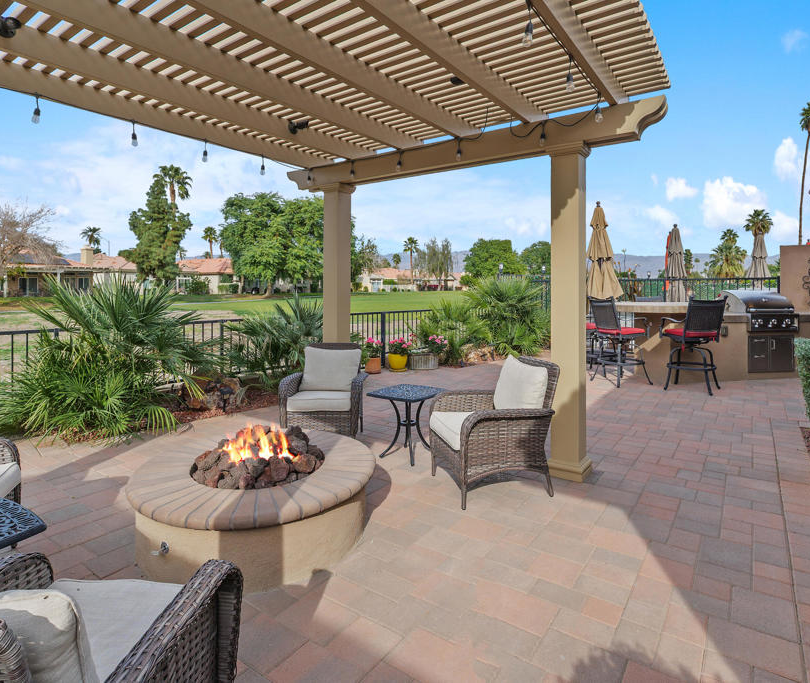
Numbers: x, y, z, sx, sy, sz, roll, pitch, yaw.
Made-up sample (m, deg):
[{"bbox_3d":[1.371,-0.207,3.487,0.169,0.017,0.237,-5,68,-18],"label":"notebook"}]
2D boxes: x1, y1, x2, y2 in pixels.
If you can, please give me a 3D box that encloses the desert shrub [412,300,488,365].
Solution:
[{"bbox_3d":[0.750,-0.177,7.500,1.200,1.080,1.100,0,4,0],"label":"desert shrub"}]

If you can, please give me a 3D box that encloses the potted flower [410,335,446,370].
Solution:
[{"bbox_3d":[0.387,0.145,7.477,0.600,0.560,0.450,0,5,0],"label":"potted flower"}]

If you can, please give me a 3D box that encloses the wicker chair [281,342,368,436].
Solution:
[{"bbox_3d":[-0.690,0.468,3.970,0.680,0.860,0.740,0,4,5],"label":"wicker chair"}]

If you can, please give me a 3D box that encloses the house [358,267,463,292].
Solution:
[{"bbox_3d":[1.184,-13.351,98.000,22.000,5.400,13.000,-1,5,-15],"label":"house"}]

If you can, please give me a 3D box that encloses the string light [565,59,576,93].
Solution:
[{"bbox_3d":[0.873,-1.403,2.400,0.052,0.178,0.052,0,5,0],"label":"string light"}]

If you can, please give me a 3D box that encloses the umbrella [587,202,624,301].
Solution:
[{"bbox_3d":[3.100,-0.866,7.100,0.560,2.580,0.560,0,4,0],"label":"umbrella"}]

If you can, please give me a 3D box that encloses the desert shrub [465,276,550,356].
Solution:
[{"bbox_3d":[1.933,-0.519,8.500,1.520,1.460,1.380,0,4,0],"label":"desert shrub"}]

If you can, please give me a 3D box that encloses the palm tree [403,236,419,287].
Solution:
[{"bbox_3d":[1.257,-14.889,88.000,3.000,10.600,3.000,0,4,0],"label":"palm tree"}]

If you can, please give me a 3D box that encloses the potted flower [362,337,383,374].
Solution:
[{"bbox_3d":[-0.470,0.189,6.800,0.320,0.560,0.320,0,4,0],"label":"potted flower"}]

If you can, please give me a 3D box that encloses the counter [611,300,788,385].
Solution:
[{"bbox_3d":[4.200,0.003,6.575,2.650,1.070,1.000,-1,5,-10],"label":"counter"}]

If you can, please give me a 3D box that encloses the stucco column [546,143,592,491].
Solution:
[{"bbox_3d":[1.245,-0.239,3.420,0.260,2.440,0.260,3,5,37],"label":"stucco column"}]

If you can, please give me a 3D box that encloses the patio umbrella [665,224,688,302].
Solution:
[{"bbox_3d":[5.680,-1.190,9.500,0.460,2.500,0.460,0,4,0],"label":"patio umbrella"}]

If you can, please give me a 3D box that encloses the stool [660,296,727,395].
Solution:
[{"bbox_3d":[3.700,0.030,5.850,0.580,1.200,0.620,0,5,-5],"label":"stool"}]

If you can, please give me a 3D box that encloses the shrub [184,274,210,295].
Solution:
[{"bbox_3d":[-22.907,-6.262,50.000,2.800,2.200,2.500,0,4,0],"label":"shrub"}]

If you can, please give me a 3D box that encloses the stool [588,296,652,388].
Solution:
[{"bbox_3d":[2.990,-0.028,6.310,0.620,1.200,0.580,-2,5,-17],"label":"stool"}]

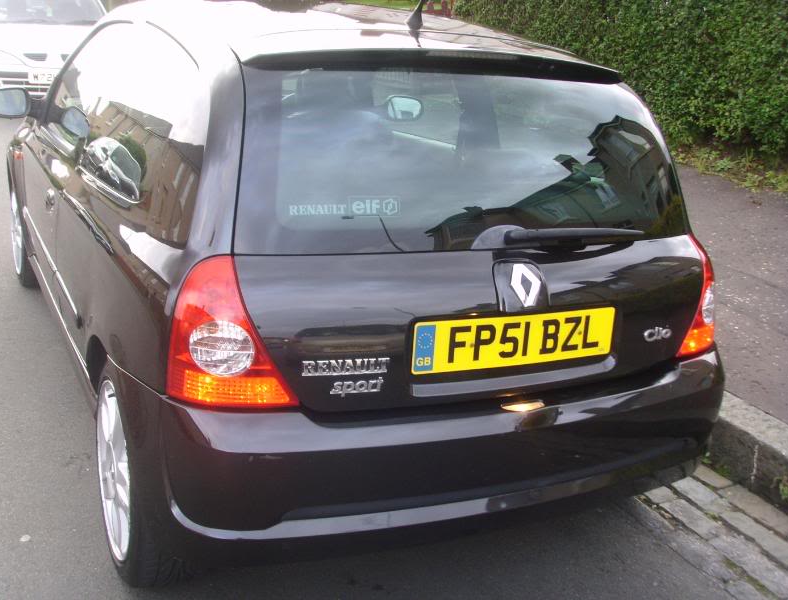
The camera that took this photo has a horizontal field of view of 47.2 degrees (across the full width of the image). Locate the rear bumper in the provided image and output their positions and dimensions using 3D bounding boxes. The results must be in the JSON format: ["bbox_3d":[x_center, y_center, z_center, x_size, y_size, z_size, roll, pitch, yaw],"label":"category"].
[{"bbox_3d":[0.191,0.303,2.150,1.600,0.370,0.400,-4,19,-27],"label":"rear bumper"}]

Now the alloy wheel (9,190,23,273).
[{"bbox_3d":[-1.708,-0.335,4.324,0.180,0.430,0.430,-4,19,-27],"label":"alloy wheel"}]

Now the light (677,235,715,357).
[{"bbox_3d":[0.772,-0.016,2.313,0.251,0.288,0.164,-7,21,-34],"label":"light"}]

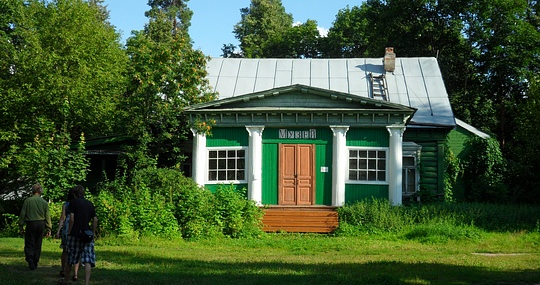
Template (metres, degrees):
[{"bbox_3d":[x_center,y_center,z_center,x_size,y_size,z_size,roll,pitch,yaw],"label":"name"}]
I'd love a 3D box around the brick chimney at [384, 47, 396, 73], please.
[{"bbox_3d":[5.609,-3.808,31.948,0.500,1.200,0.500,0,-4,3],"label":"brick chimney"}]

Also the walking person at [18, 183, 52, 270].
[{"bbox_3d":[-4.739,1.708,13.814,0.600,1.740,0.400,1,-4,-14],"label":"walking person"}]

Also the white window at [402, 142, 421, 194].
[{"bbox_3d":[5.770,1.104,28.393,1.100,2.250,0.200,0,-4,3],"label":"white window"}]

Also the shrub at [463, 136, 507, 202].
[{"bbox_3d":[9.608,1.872,30.745,2.000,3.700,1.900,0,-4,3],"label":"shrub"}]

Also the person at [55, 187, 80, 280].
[{"bbox_3d":[-3.633,1.652,12.314,0.480,1.650,0.500,1,-4,-14],"label":"person"}]

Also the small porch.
[{"bbox_3d":[1.127,2.925,25.357,2.800,0.950,1.300,0,-4,3],"label":"small porch"}]

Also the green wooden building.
[{"bbox_3d":[2.175,-0.130,30.786,12.700,7.800,9.600,0,-4,3],"label":"green wooden building"}]

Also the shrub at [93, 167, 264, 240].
[{"bbox_3d":[-3.188,2.091,23.912,5.800,2.400,2.700,0,-4,3],"label":"shrub"}]

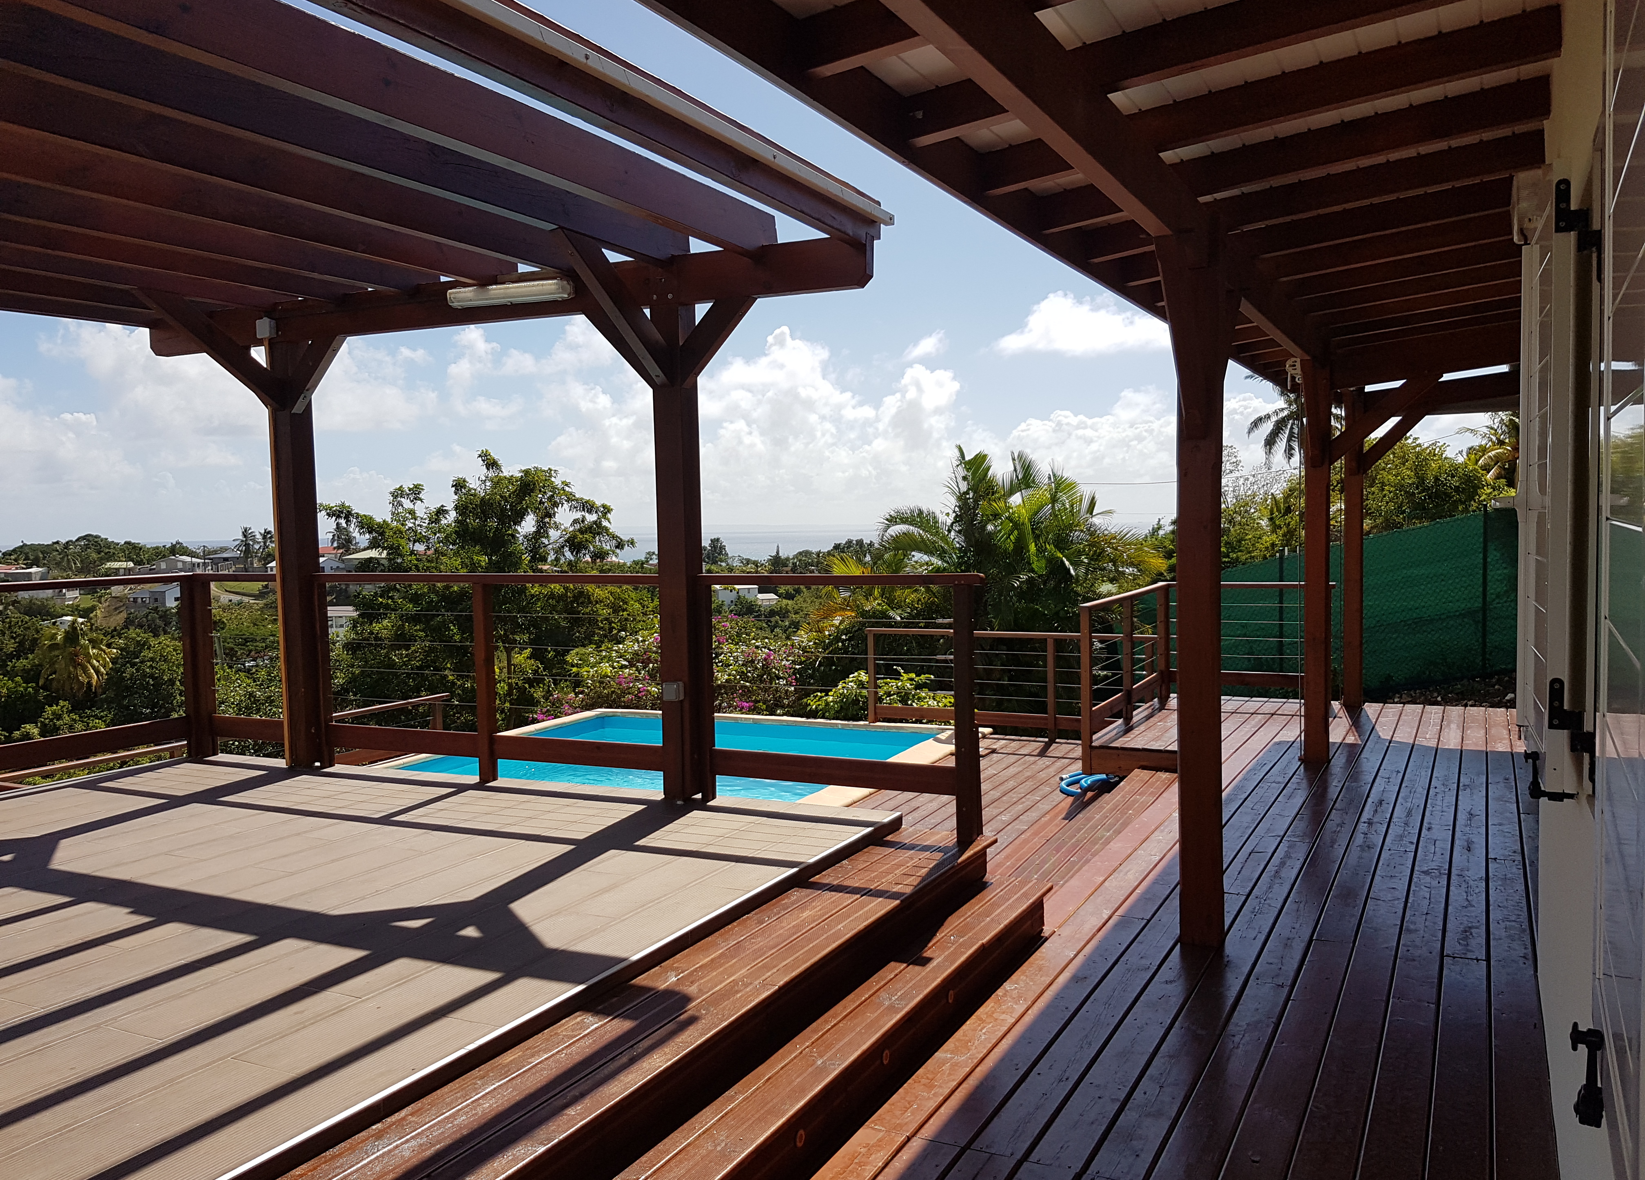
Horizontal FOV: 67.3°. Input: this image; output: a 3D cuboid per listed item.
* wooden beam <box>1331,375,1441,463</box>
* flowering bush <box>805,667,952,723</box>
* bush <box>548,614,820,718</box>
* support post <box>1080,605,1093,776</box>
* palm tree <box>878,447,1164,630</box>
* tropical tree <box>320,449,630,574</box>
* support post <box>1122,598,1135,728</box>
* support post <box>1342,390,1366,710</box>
[{"bbox_3d":[3.403,-1.062,7.576,0.778,0.124,0.080,-43,-16,24],"label":"wooden beam"},{"bbox_3d":[0.647,1.221,13.323,1.564,0.769,1.100,-1,3,3],"label":"flowering bush"},{"bbox_3d":[-1.580,1.004,14.341,2.939,1.401,1.800,-2,3,-6],"label":"bush"},{"bbox_3d":[1.854,0.700,8.634,0.066,1.196,0.066,0,4,28],"label":"support post"},{"bbox_3d":[2.382,0.248,14.613,3.209,3.867,3.000,-1,3,9],"label":"palm tree"},{"bbox_3d":[-4.808,0.299,17.635,4.254,4.594,4.000,-2,3,-15],"label":"tropical tree"},{"bbox_3d":[2.334,0.550,9.419,0.066,0.955,0.066,0,4,28],"label":"support post"},{"bbox_3d":[4.262,-0.322,9.892,0.140,2.537,0.140,0,4,28],"label":"support post"}]

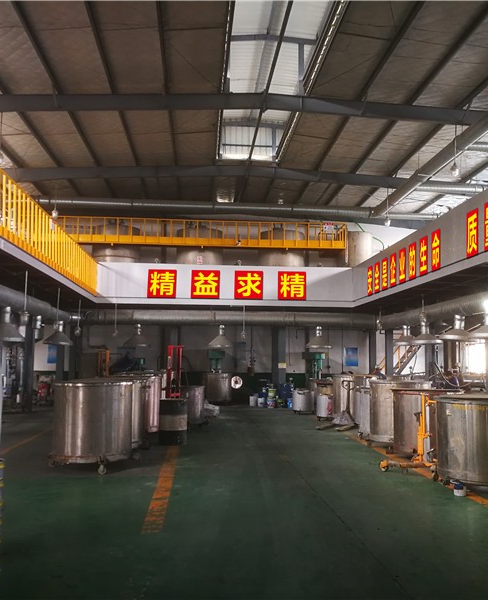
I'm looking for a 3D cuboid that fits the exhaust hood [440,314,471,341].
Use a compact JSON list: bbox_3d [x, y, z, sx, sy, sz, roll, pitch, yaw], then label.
[{"bbox_3d":[4.981,0.657,14.391,0.980,0.630,0.980,1,-6,-4],"label":"exhaust hood"}]

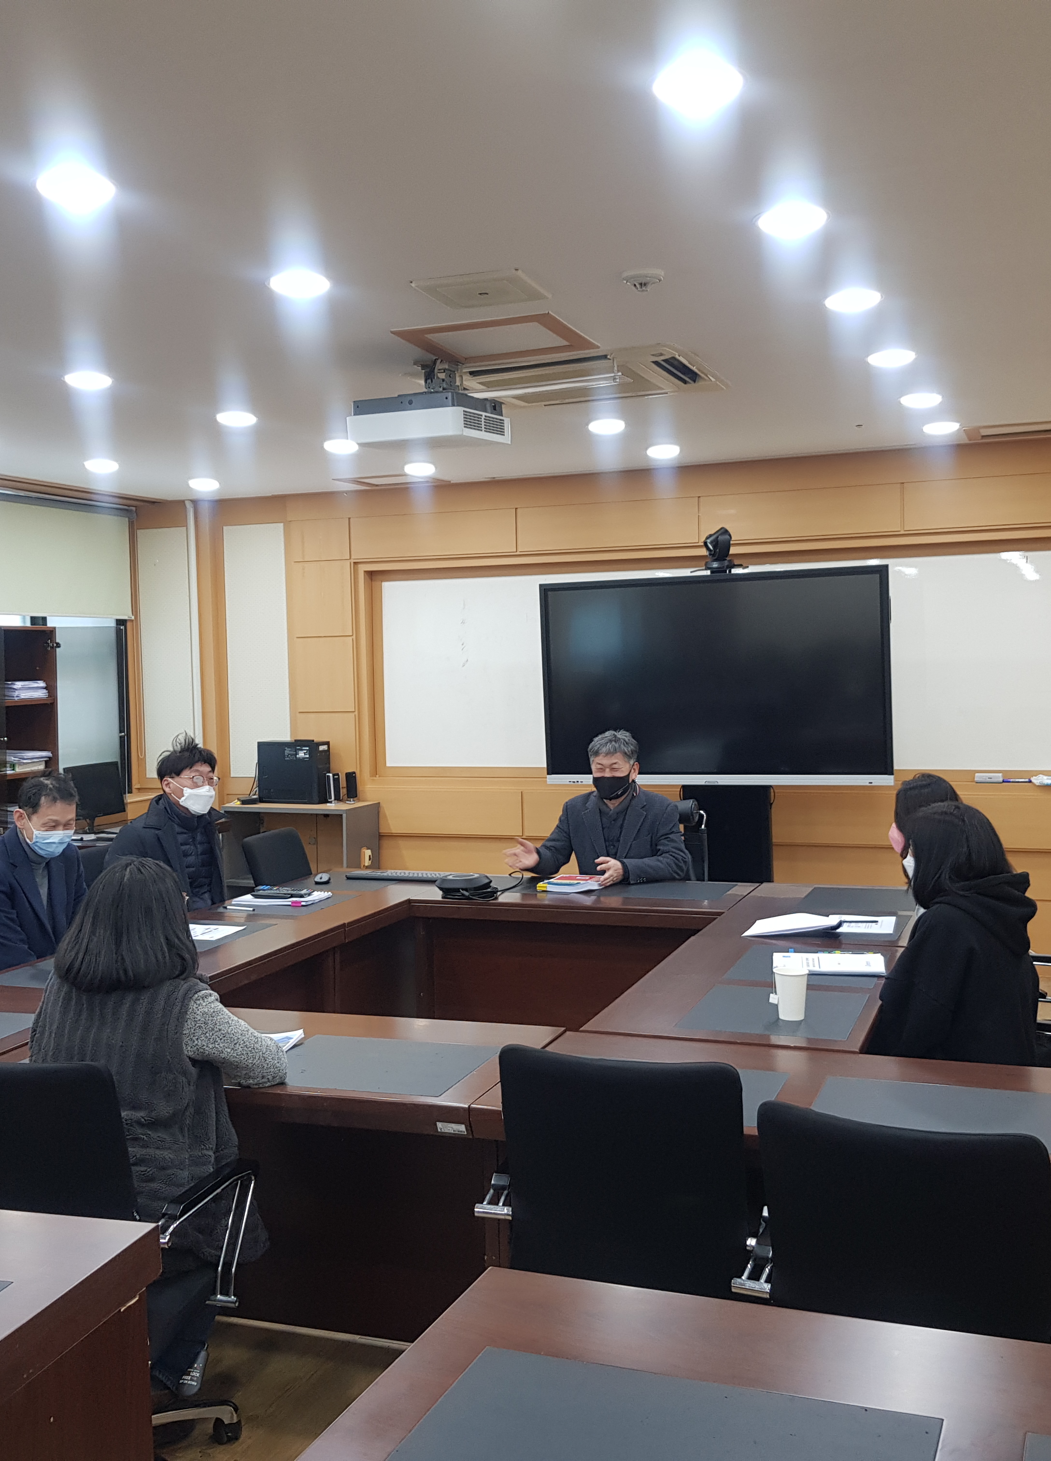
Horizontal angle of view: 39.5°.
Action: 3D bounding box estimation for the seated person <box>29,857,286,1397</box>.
[{"bbox_3d":[-0.768,0.870,3.049,0.540,1.245,0.680,0,3,21],"label":"seated person"}]

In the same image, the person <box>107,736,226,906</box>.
[{"bbox_3d":[-1.321,0.717,5.771,0.750,1.380,0.520,0,2,26],"label":"person"}]

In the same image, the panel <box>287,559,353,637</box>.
[{"bbox_3d":[-1.232,-0.788,8.793,0.420,0.450,0.030,0,2,20],"label":"panel"}]

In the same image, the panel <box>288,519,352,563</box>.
[{"bbox_3d":[-1.176,-1.086,8.381,0.390,0.236,0.030,0,3,21],"label":"panel"}]

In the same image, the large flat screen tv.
[{"bbox_3d":[0.911,-0.243,7.120,1.724,1.018,0.090,0,3,21],"label":"large flat screen tv"}]

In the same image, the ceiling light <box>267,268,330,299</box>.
[{"bbox_3d":[-0.578,-1.137,3.742,0.160,0.030,0.160,-1,3,0],"label":"ceiling light"}]

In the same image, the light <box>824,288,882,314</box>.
[{"bbox_3d":[1.004,-1.319,4.497,0.160,0.030,0.160,0,2,20],"label":"light"}]

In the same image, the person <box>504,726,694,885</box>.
[{"bbox_3d":[0.295,0.671,5.833,0.664,1.332,0.750,0,3,24],"label":"person"}]

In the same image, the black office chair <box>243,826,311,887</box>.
[{"bbox_3d":[-0.822,0.887,6.073,0.600,0.900,0.580,0,3,21],"label":"black office chair"}]

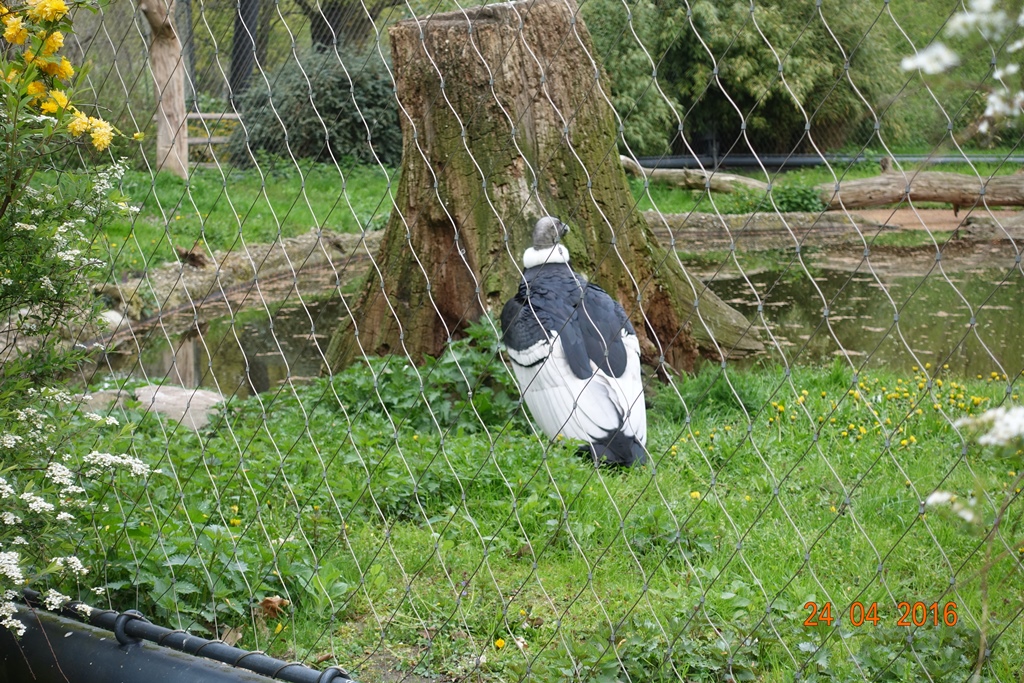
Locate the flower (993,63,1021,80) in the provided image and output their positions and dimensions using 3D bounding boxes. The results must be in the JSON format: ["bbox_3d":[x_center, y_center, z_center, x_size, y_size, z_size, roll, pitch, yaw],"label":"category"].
[{"bbox_3d":[0.360,-0.197,1.450,0.020,0.013,0.017,2,7,24],"label":"flower"}]

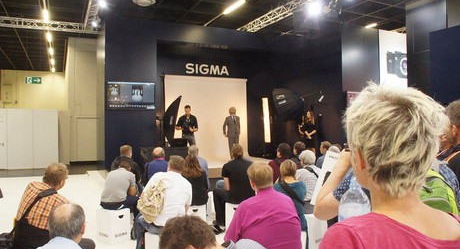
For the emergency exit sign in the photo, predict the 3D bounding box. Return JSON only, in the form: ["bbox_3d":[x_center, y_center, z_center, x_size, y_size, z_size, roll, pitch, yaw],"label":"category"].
[{"bbox_3d":[-12.818,-2.861,22.500,0.930,0.460,0.070,-1,0,-26],"label":"emergency exit sign"}]

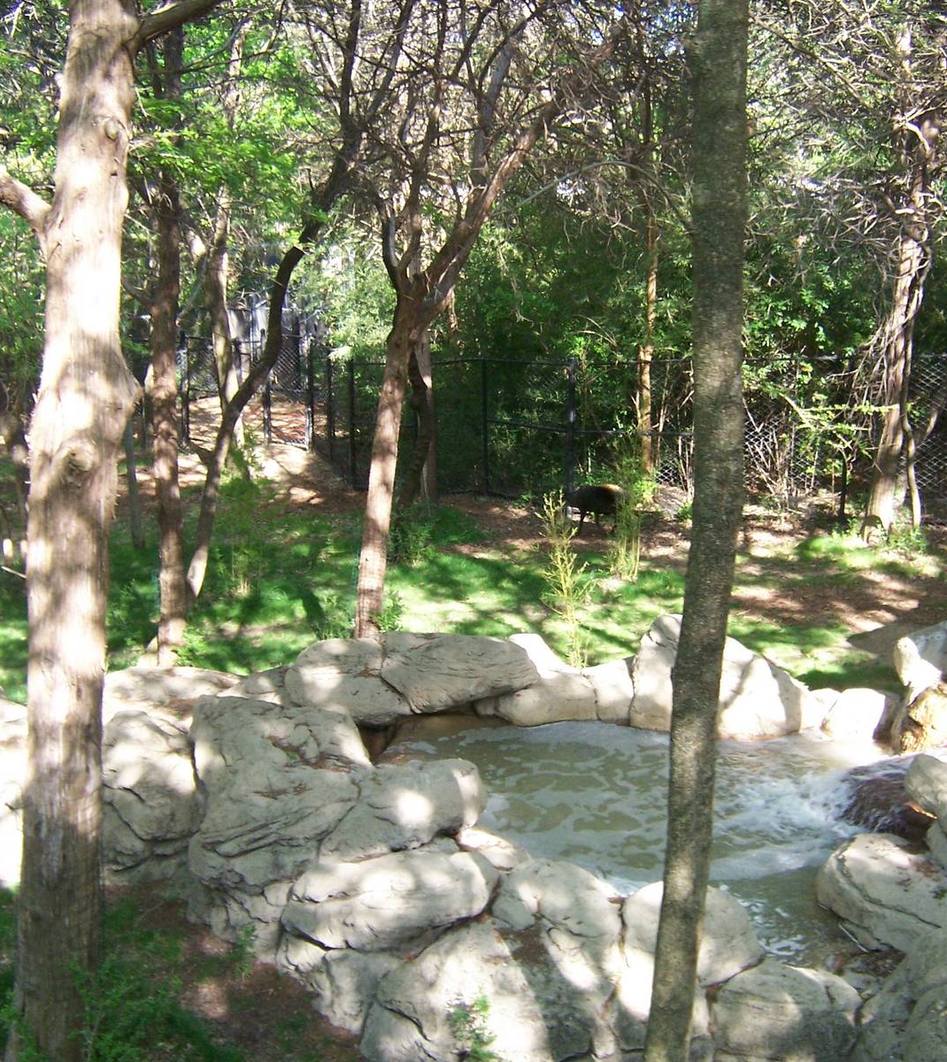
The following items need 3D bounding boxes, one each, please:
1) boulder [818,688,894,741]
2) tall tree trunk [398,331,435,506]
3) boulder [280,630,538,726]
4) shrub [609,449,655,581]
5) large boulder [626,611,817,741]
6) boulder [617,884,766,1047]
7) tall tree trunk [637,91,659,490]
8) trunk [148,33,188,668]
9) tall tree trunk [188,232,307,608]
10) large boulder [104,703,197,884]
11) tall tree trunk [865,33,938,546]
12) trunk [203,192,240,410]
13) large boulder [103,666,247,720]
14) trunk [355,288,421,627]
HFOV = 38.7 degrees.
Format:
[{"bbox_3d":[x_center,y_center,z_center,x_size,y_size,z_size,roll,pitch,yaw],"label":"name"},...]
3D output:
[{"bbox_3d":[3.066,1.467,10.800,0.600,0.400,0.450,3,10,16],"label":"boulder"},{"bbox_3d":[-0.858,-1.688,20.600,0.520,2.750,0.420,0,10,-2],"label":"tall tree trunk"},{"bbox_3d":[-0.427,1.061,9.555,1.680,0.525,0.840,0,8,0],"label":"boulder"},{"bbox_3d":[1.844,-0.201,15.700,0.550,1.550,0.500,1,10,7],"label":"shrub"},{"bbox_3d":[1.752,1.036,9.397,1.208,0.756,0.788,0,8,0],"label":"large boulder"},{"bbox_3d":[1.079,2.144,6.750,0.740,0.660,0.620,2,10,10],"label":"boulder"},{"bbox_3d":[2.890,-3.973,22.300,0.360,6.900,0.330,1,10,7],"label":"tall tree trunk"},{"bbox_3d":[-2.085,-1.182,9.200,0.252,4.303,0.252,0,8,0],"label":"trunk"},{"bbox_3d":[-1.956,-0.936,11.669,0.926,3.103,0.473,0,8,0],"label":"tall tree trunk"},{"bbox_3d":[-1.970,1.584,8.200,0.650,0.920,0.650,-2,10,-14],"label":"large boulder"},{"bbox_3d":[4.803,-2.727,15.201,0.724,5.627,0.630,0,8,0],"label":"tall tree trunk"},{"bbox_3d":[-3.926,-3.014,21.012,0.500,4.414,0.367,0,8,0],"label":"trunk"},{"bbox_3d":[-2.230,1.201,10.100,1.100,0.360,0.850,-2,10,-13],"label":"large boulder"},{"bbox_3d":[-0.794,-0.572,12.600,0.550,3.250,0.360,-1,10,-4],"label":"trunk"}]

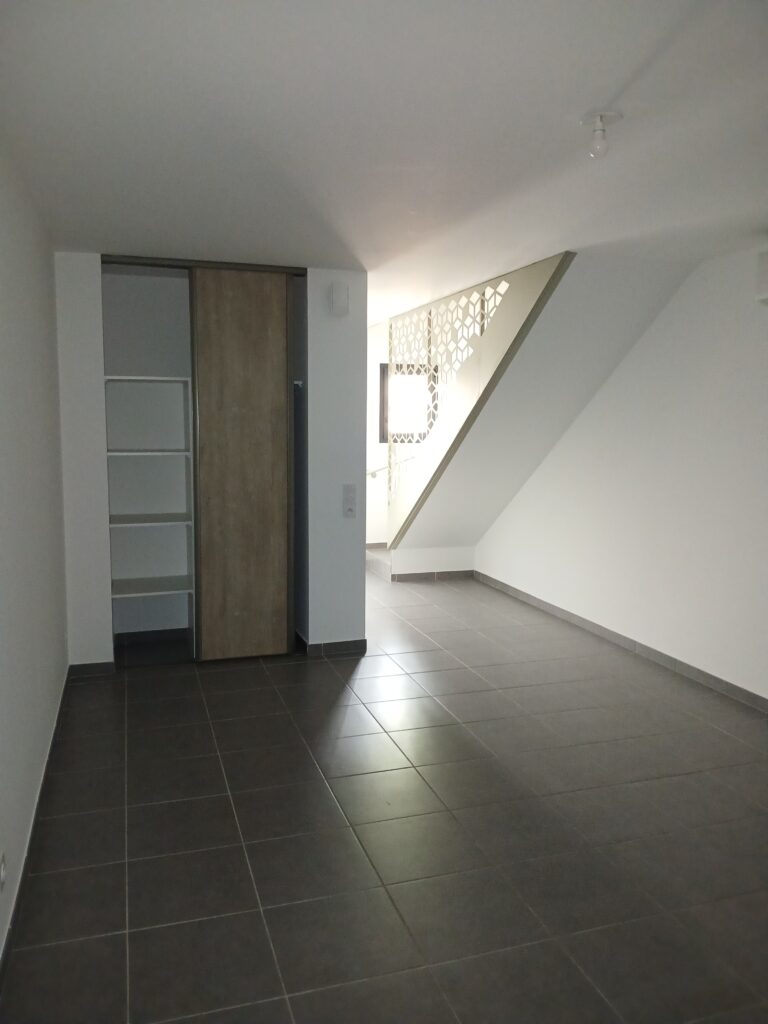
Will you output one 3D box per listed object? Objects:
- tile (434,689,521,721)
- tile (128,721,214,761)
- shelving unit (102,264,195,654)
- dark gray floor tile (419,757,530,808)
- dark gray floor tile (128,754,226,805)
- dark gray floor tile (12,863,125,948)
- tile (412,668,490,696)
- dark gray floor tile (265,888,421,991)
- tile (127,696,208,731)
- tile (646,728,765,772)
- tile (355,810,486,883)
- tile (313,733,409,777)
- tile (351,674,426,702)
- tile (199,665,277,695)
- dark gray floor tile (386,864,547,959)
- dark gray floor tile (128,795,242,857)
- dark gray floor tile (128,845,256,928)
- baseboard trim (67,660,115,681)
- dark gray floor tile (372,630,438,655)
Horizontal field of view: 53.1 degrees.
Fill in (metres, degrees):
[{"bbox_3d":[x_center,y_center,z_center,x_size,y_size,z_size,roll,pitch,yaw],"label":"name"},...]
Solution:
[{"bbox_3d":[0.541,1.081,4.259,0.412,0.012,0.404,-1,7,-18],"label":"tile"},{"bbox_3d":[-1.024,1.118,3.727,0.405,0.012,0.405,-2,7,-18],"label":"tile"},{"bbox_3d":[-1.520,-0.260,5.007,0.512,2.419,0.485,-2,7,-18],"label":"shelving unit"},{"bbox_3d":[0.405,1.196,3.399,0.414,0.010,0.414,-2,7,-18],"label":"dark gray floor tile"},{"bbox_3d":[-0.905,1.169,3.360,0.412,0.012,0.404,-1,7,-18],"label":"dark gray floor tile"},{"bbox_3d":[-1.002,1.273,2.483,0.321,0.012,0.404,-1,7,-18],"label":"dark gray floor tile"},{"bbox_3d":[0.410,1.028,4.614,0.405,0.012,0.405,-2,7,-18],"label":"tile"},{"bbox_3d":[-0.133,1.311,2.368,0.414,0.010,0.414,-2,7,-18],"label":"dark gray floor tile"},{"bbox_3d":[-1.177,1.091,4.181,0.414,0.010,0.414,-2,7,-18],"label":"tile"},{"bbox_3d":[1.565,1.143,3.724,0.405,0.012,0.405,-2,7,-18],"label":"tile"},{"bbox_3d":[0.141,1.284,2.958,0.430,0.010,0.430,-2,7,-18],"label":"tile"},{"bbox_3d":[-0.122,1.161,3.660,0.414,0.010,0.414,-2,7,-18],"label":"tile"},{"bbox_3d":[0.021,1.044,4.510,0.412,0.012,0.404,-1,7,-18],"label":"tile"},{"bbox_3d":[-0.910,1.033,4.704,0.414,0.010,0.414,-2,7,-18],"label":"tile"},{"bbox_3d":[0.273,1.329,2.551,0.430,0.010,0.430,-2,7,-18],"label":"dark gray floor tile"},{"bbox_3d":[-0.786,1.230,3.013,0.414,0.010,0.414,-2,7,-18],"label":"dark gray floor tile"},{"bbox_3d":[-0.677,1.307,2.695,0.430,0.010,0.430,-2,7,-18],"label":"dark gray floor tile"},{"bbox_3d":[-1.873,1.009,4.938,0.279,0.080,0.012,-2,7,-18],"label":"baseboard trim"},{"bbox_3d":[0.169,0.990,5.661,0.430,0.010,0.430,-2,7,-18],"label":"dark gray floor tile"}]

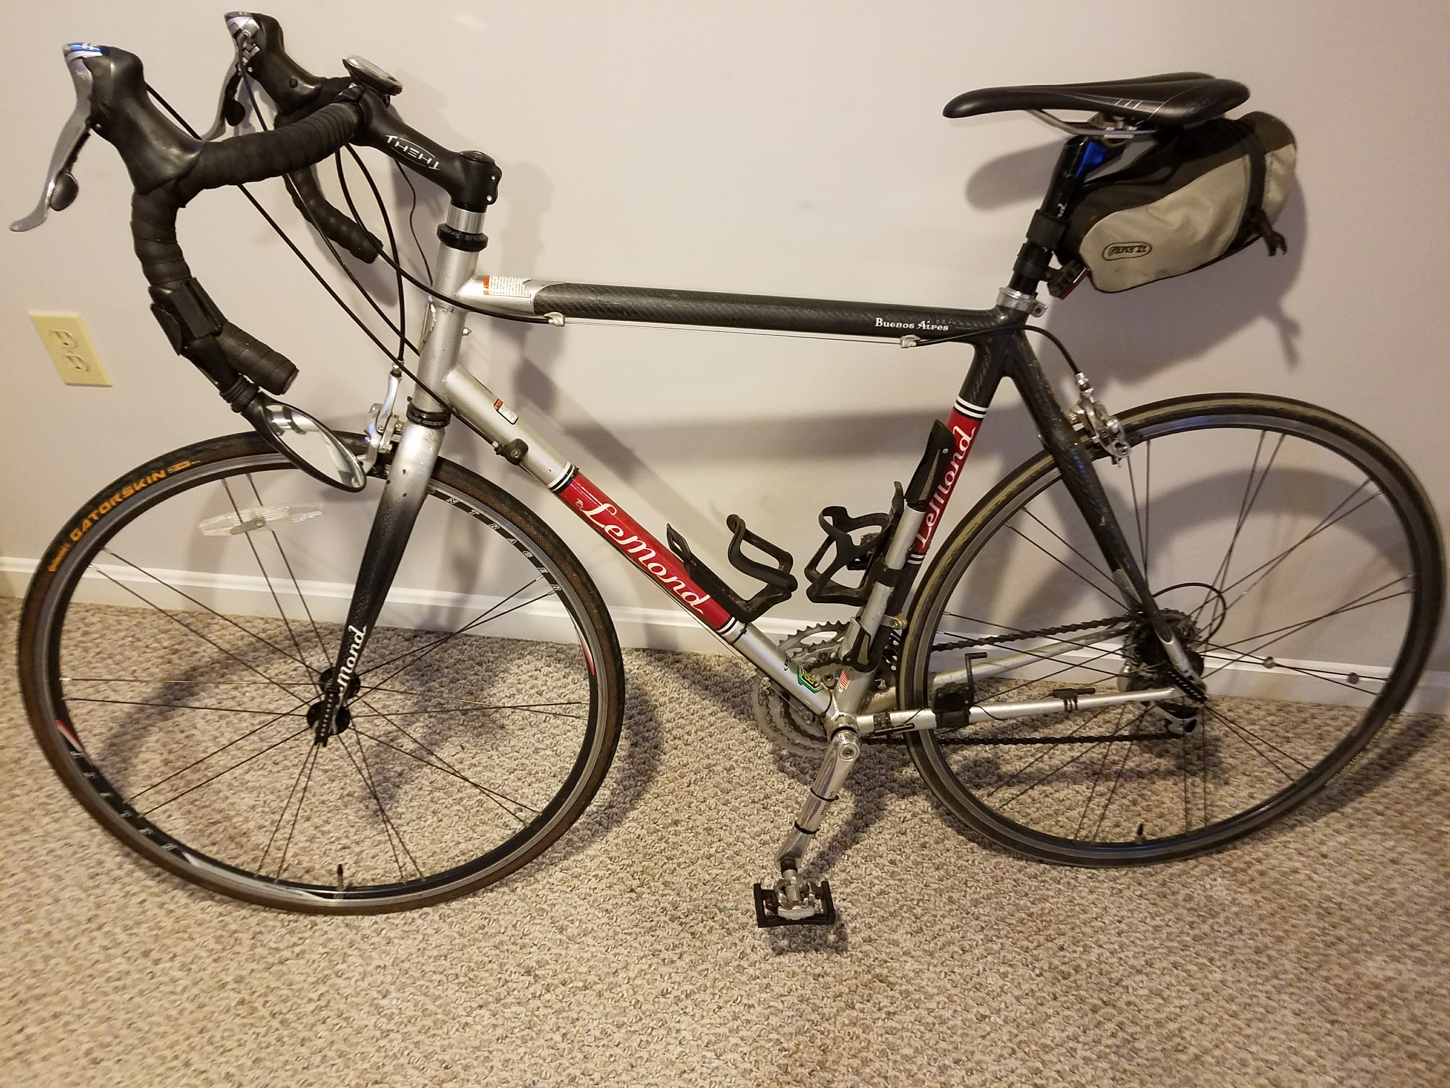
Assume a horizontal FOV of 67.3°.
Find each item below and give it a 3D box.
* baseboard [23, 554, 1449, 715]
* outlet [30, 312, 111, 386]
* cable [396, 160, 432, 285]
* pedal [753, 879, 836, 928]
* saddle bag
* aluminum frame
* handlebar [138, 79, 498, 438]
[{"bbox_3d":[-0.061,0.137,1.717,2.290,0.091,0.014,4,43,4],"label":"baseboard"},{"bbox_3d":[-0.885,-0.261,1.475,0.071,0.115,0.006,4,43,4],"label":"outlet"},{"bbox_3d":[-0.291,-0.305,1.027,0.026,0.122,0.016,-3,27,-3],"label":"cable"},{"bbox_3d":[0.082,0.416,1.264,0.088,0.028,0.070,-3,27,-3],"label":"pedal"},{"bbox_3d":[0.438,-0.333,1.066,0.220,0.135,0.110,-19,27,5],"label":"saddle bag"},{"bbox_3d":[0.042,-0.050,1.180,1.025,0.640,0.145,-3,27,-3],"label":"aluminum frame"},{"bbox_3d":[-0.335,-0.308,1.020,0.262,0.245,0.465,-4,28,-5],"label":"handlebar"}]

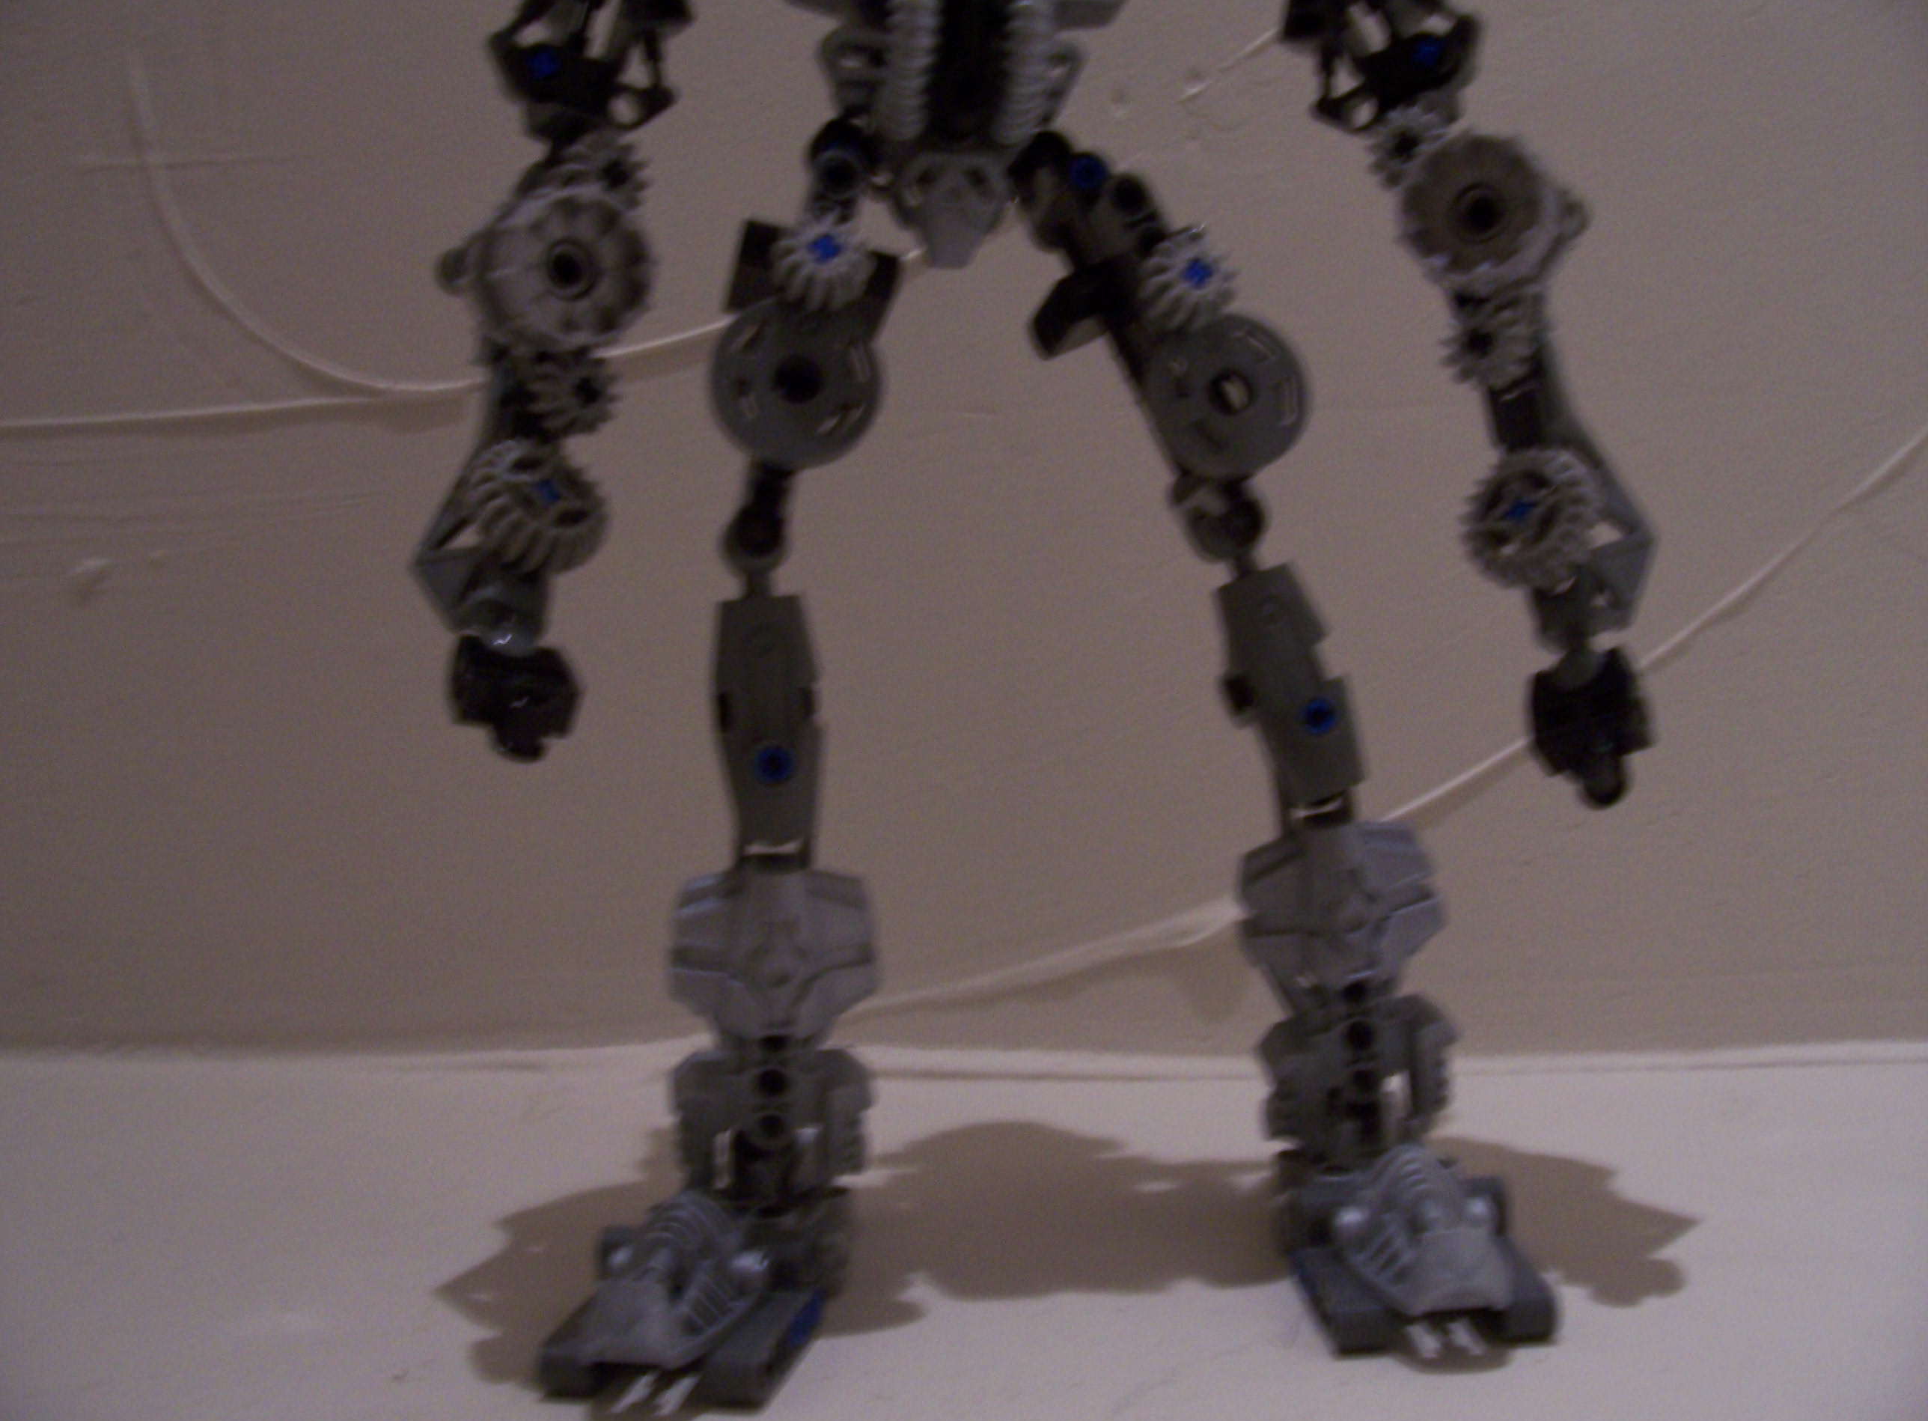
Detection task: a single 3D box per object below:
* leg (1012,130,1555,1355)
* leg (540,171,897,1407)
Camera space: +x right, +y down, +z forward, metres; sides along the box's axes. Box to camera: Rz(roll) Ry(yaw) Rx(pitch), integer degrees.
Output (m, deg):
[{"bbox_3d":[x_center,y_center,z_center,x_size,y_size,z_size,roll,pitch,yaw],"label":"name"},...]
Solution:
[{"bbox_3d":[0.054,0.006,0.324,0.086,0.200,0.056,-1,10,-8],"label":"leg"},{"bbox_3d":[-0.040,0.010,0.317,0.051,0.196,0.055,2,10,10],"label":"leg"}]

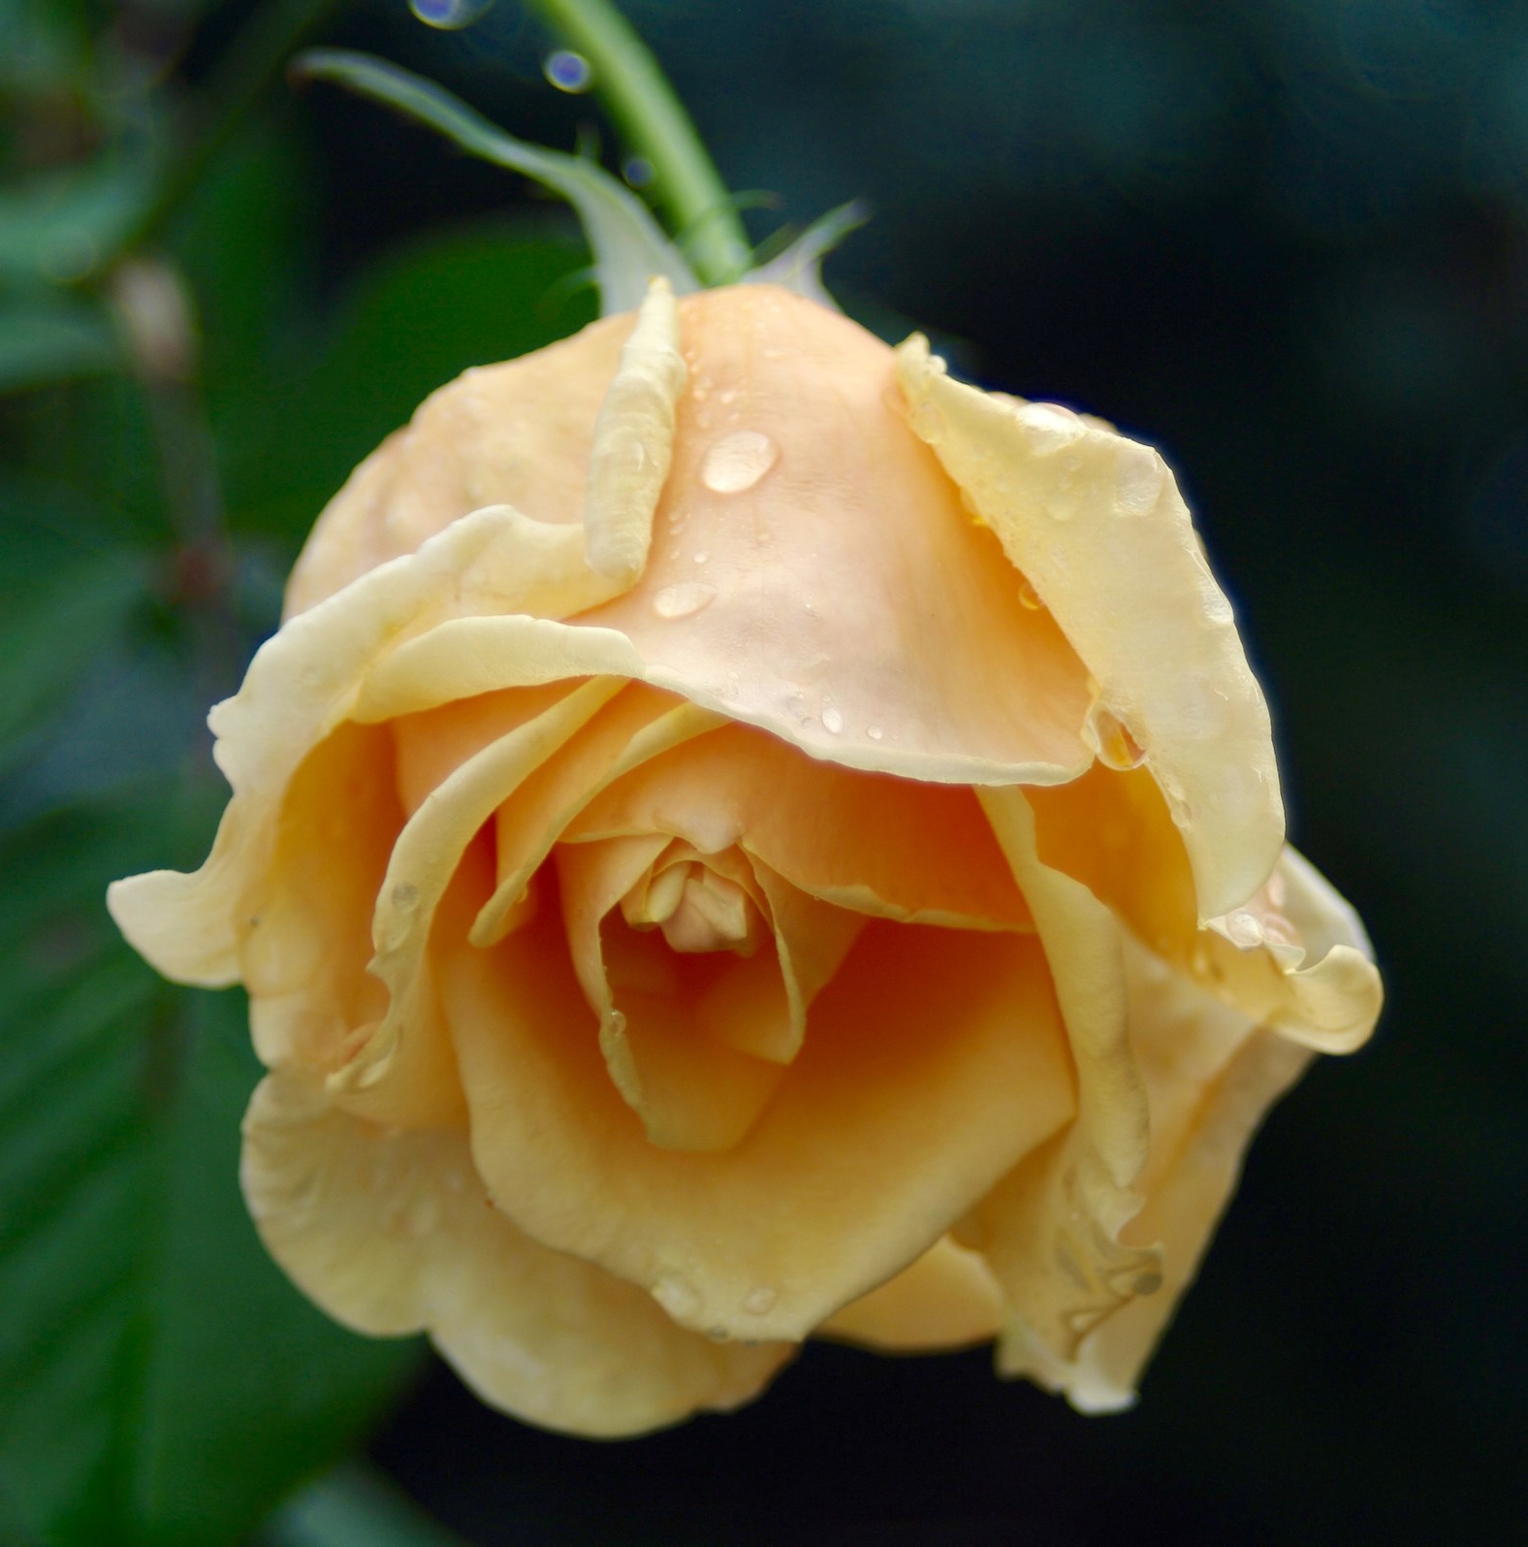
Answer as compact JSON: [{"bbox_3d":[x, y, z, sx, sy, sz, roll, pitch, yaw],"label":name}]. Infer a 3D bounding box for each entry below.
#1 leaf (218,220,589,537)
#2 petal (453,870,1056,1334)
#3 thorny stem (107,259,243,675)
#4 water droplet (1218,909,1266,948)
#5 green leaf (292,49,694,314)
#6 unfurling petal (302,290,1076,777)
[{"bbox_3d":[-0.031,-0.034,0.715,0.034,0.029,0.020,0,0,0],"label":"leaf"},{"bbox_3d":[0.000,0.024,0.592,0.045,0.035,0.032,0,0,0],"label":"petal"},{"bbox_3d":[-0.053,-0.027,0.740,0.011,0.038,0.011,0,0,0],"label":"thorny stem"},{"bbox_3d":[0.035,0.011,0.600,0.003,0.003,0.003,0,0,0],"label":"water droplet"},{"bbox_3d":[-0.021,-0.045,0.620,0.030,0.021,0.015,0,0,0],"label":"green leaf"},{"bbox_3d":[-0.005,-0.017,0.598,0.058,0.036,0.036,0,0,0],"label":"unfurling petal"}]

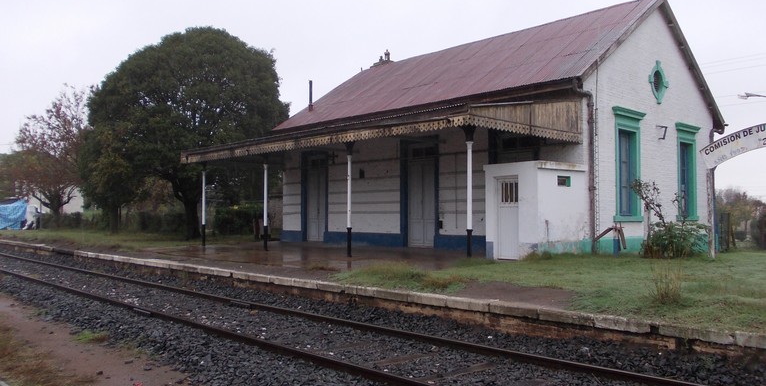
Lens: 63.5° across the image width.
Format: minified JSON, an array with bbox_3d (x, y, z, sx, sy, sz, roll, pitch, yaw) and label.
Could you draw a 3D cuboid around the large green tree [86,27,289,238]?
[{"bbox_3d":[-10.094,-3.124,31.982,10.120,10.843,9.707,0,-2,-18],"label":"large green tree"}]

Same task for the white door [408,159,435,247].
[{"bbox_3d":[1.387,0.340,21.868,0.080,3.150,1.280,2,-3,-44],"label":"white door"}]

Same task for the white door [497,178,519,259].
[{"bbox_3d":[3.251,0.673,15.922,0.060,2.083,0.740,2,-3,-44],"label":"white door"}]

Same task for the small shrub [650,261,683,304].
[{"bbox_3d":[3.982,1.257,8.699,0.460,0.620,0.440,-1,-2,24],"label":"small shrub"}]

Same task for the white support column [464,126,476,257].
[{"bbox_3d":[2.104,0.068,14.988,0.240,3.365,0.240,0,-2,0],"label":"white support column"}]

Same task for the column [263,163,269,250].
[{"bbox_3d":[-4.052,0.438,21.445,0.170,3.100,0.170,0,-2,0],"label":"column"}]

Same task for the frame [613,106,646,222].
[{"bbox_3d":[7.473,-0.819,18.730,2.009,3.360,0.250,2,-3,-44],"label":"frame"}]

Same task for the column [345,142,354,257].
[{"bbox_3d":[-0.974,0.187,18.219,0.240,3.365,0.240,0,-2,0],"label":"column"}]

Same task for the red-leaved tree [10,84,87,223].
[{"bbox_3d":[-30.644,-3.451,57.000,6.994,12.883,6.810,1,-2,-28],"label":"red-leaved tree"}]

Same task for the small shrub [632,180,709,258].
[{"bbox_3d":[8.346,0.769,17.980,2.206,2.264,1.700,-1,-2,25],"label":"small shrub"}]

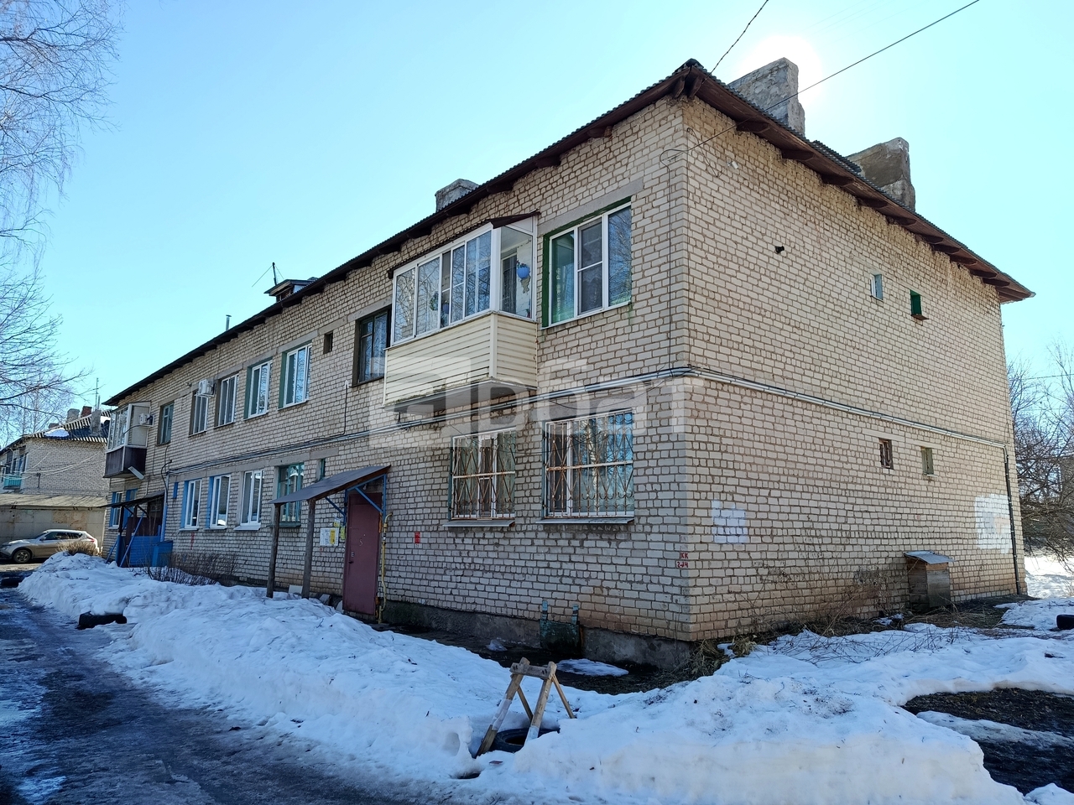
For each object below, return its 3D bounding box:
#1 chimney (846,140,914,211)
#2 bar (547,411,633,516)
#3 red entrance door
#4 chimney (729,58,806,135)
[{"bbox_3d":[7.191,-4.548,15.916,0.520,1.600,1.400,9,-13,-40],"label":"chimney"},{"bbox_3d":[0.709,0.876,10.313,0.045,1.390,1.750,9,-13,-40],"label":"bar"},{"bbox_3d":[-3.362,2.897,14.406,0.100,2.220,1.260,9,-13,-40],"label":"red entrance door"},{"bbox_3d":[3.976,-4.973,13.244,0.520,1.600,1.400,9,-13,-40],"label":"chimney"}]

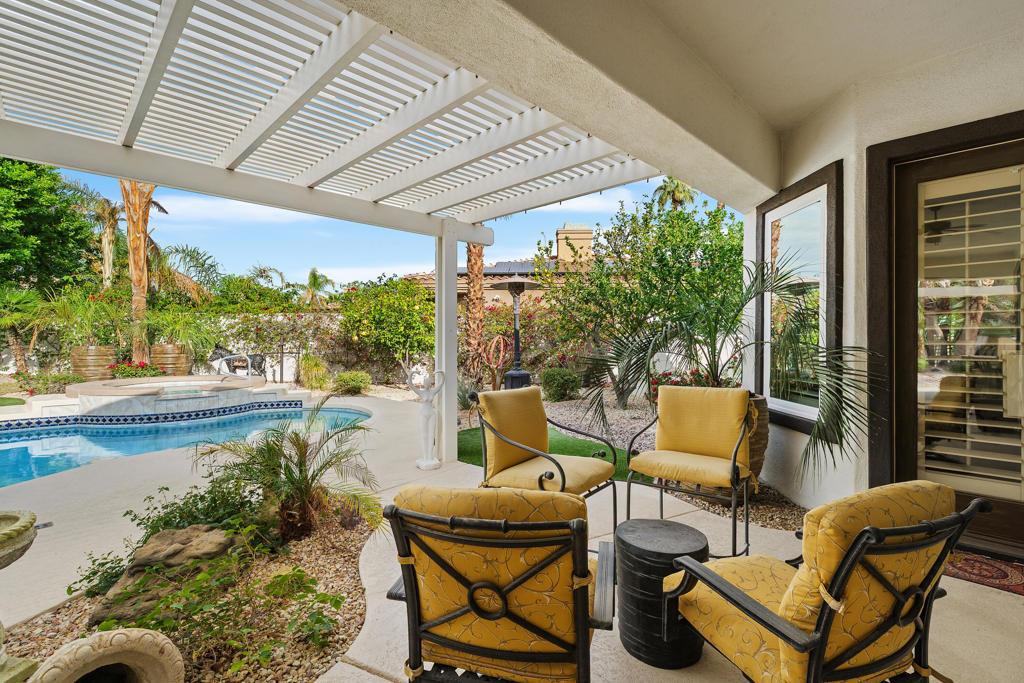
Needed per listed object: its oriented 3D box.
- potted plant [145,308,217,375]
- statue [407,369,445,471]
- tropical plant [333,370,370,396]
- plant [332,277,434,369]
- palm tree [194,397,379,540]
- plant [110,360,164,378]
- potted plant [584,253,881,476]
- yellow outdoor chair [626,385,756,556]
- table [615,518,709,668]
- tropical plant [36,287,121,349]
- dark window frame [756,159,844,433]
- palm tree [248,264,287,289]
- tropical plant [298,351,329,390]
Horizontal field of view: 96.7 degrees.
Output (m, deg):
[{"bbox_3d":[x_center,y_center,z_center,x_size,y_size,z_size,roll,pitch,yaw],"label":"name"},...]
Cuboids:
[{"bbox_3d":[-8.230,0.125,11.300,1.500,1.880,1.450,0,0,0],"label":"potted plant"},{"bbox_3d":[-0.845,0.760,4.470,0.365,0.940,0.240,0,0,-9],"label":"statue"},{"bbox_3d":[-3.600,0.910,10.200,0.840,0.540,0.800,0,0,0],"label":"tropical plant"},{"bbox_3d":[-3.040,-0.260,11.400,2.700,2.700,2.300,0,0,0],"label":"plant"},{"bbox_3d":[-1.379,0.775,2.820,1.120,0.900,1.100,0,0,-26],"label":"palm tree"},{"bbox_3d":[-8.805,0.682,10.700,1.050,0.480,0.750,0,0,-39],"label":"plant"},{"bbox_3d":[1.420,0.060,3.500,1.750,1.500,1.600,0,0,0],"label":"potted plant"},{"bbox_3d":[0.950,0.745,2.396,0.540,0.970,0.560,0,0,35],"label":"yellow outdoor chair"},{"bbox_3d":[0.613,1.013,1.871,0.360,0.435,0.360,0,0,0],"label":"table"},{"bbox_3d":[-10.813,-0.621,11.300,1.500,1.500,1.400,0,0,-44],"label":"tropical plant"},{"bbox_3d":[2.160,-0.250,3.460,0.090,1.840,0.980,0,0,0],"label":"dark window frame"},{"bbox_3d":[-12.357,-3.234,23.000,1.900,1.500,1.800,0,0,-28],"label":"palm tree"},{"bbox_3d":[-4.711,0.688,10.800,0.670,0.950,0.650,0,0,-24],"label":"tropical plant"}]

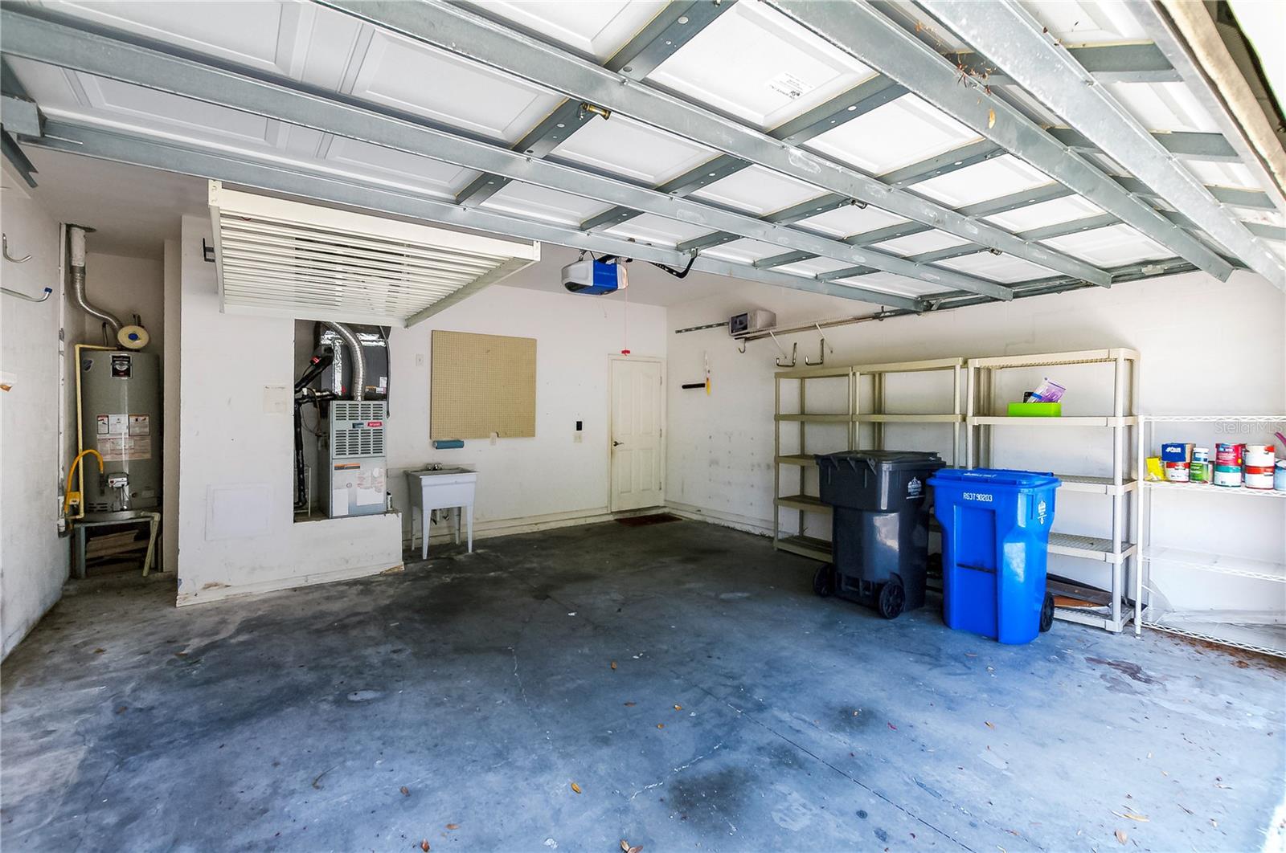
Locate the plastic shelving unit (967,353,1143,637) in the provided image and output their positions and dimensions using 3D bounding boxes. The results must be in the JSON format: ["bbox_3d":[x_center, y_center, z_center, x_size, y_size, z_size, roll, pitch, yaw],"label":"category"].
[{"bbox_3d":[2.970,0.412,3.936,0.450,1.830,0.925,0,1,-38],"label":"plastic shelving unit"}]

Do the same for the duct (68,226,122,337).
[{"bbox_3d":[-4.778,-1.243,4.679,0.270,0.830,0.360,-1,2,-34],"label":"duct"}]

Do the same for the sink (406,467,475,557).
[{"bbox_3d":[-2.097,0.863,5.519,0.565,0.840,0.650,0,1,-38],"label":"sink"}]

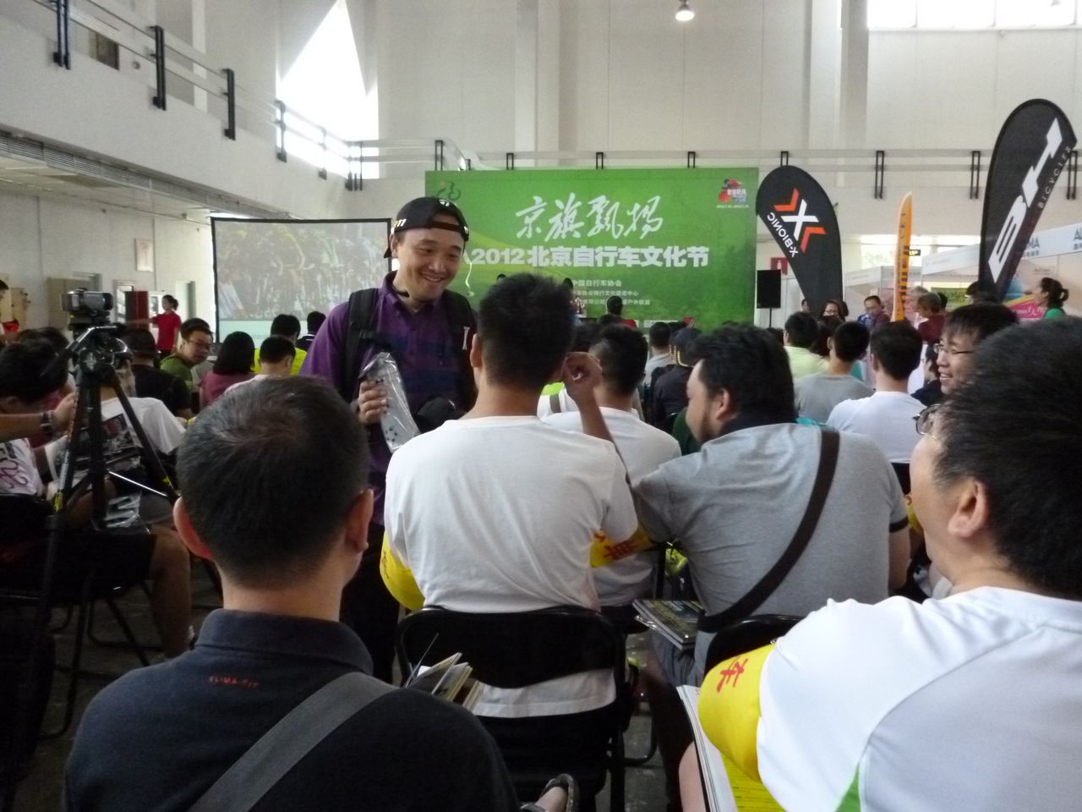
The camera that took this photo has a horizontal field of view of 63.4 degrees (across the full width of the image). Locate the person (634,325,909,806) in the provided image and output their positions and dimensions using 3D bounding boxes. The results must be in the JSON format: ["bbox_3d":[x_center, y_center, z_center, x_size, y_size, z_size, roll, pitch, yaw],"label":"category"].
[{"bbox_3d":[0.460,0.469,1.925,0.580,1.290,0.820,-1,5,-14],"label":"person"}]

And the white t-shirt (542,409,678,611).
[{"bbox_3d":[0.210,0.294,2.713,0.470,0.610,0.300,-1,5,-8],"label":"white t-shirt"}]

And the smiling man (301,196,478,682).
[{"bbox_3d":[-0.380,0.292,2.181,0.500,1.600,0.420,-2,5,-25],"label":"smiling man"}]

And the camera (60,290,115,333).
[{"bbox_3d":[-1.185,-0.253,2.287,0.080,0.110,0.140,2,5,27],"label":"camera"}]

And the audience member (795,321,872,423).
[{"bbox_3d":[1.460,0.251,4.335,0.480,1.330,0.700,0,5,-2],"label":"audience member"}]

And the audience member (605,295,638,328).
[{"bbox_3d":[0.800,-0.350,9.503,0.480,1.680,0.320,0,5,5],"label":"audience member"}]

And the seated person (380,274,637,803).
[{"bbox_3d":[-0.060,0.426,1.901,0.520,1.380,0.750,0,5,0],"label":"seated person"}]

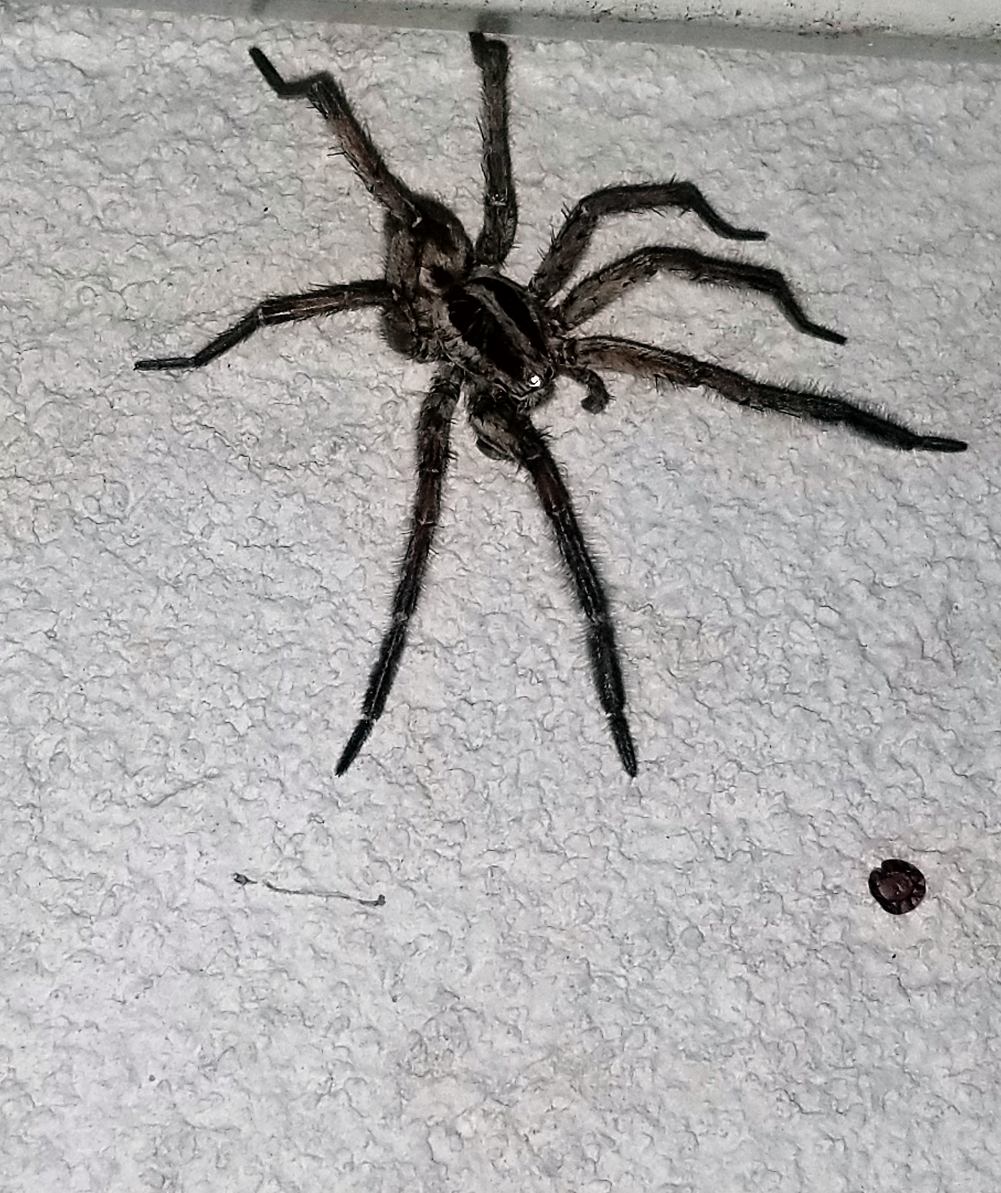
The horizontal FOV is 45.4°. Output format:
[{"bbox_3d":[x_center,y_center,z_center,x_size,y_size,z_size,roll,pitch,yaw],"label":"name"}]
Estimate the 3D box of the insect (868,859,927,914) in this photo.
[{"bbox_3d":[0.040,0.029,0.120,0.006,0.002,0.006,0,62,0],"label":"insect"}]

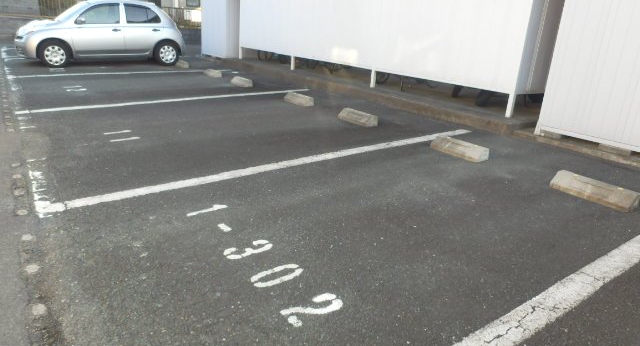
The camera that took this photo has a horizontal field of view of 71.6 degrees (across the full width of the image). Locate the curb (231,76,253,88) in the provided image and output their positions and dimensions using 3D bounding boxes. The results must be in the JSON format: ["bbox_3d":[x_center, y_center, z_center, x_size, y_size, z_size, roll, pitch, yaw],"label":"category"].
[{"bbox_3d":[-1.501,-1.743,8.458,0.156,0.113,0.606,-11,24,-34],"label":"curb"}]

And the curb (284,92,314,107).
[{"bbox_3d":[-0.337,-1.155,6.925,0.156,0.113,0.606,-11,24,-34],"label":"curb"}]

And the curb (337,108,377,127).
[{"bbox_3d":[0.490,-0.729,5.814,0.156,0.113,0.606,-11,24,-34],"label":"curb"}]

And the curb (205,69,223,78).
[{"bbox_3d":[-2.306,-2.149,9.518,0.156,0.113,0.606,-11,24,-34],"label":"curb"}]

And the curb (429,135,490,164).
[{"bbox_3d":[1.430,-0.258,4.587,0.156,0.113,0.606,-11,24,-34],"label":"curb"}]

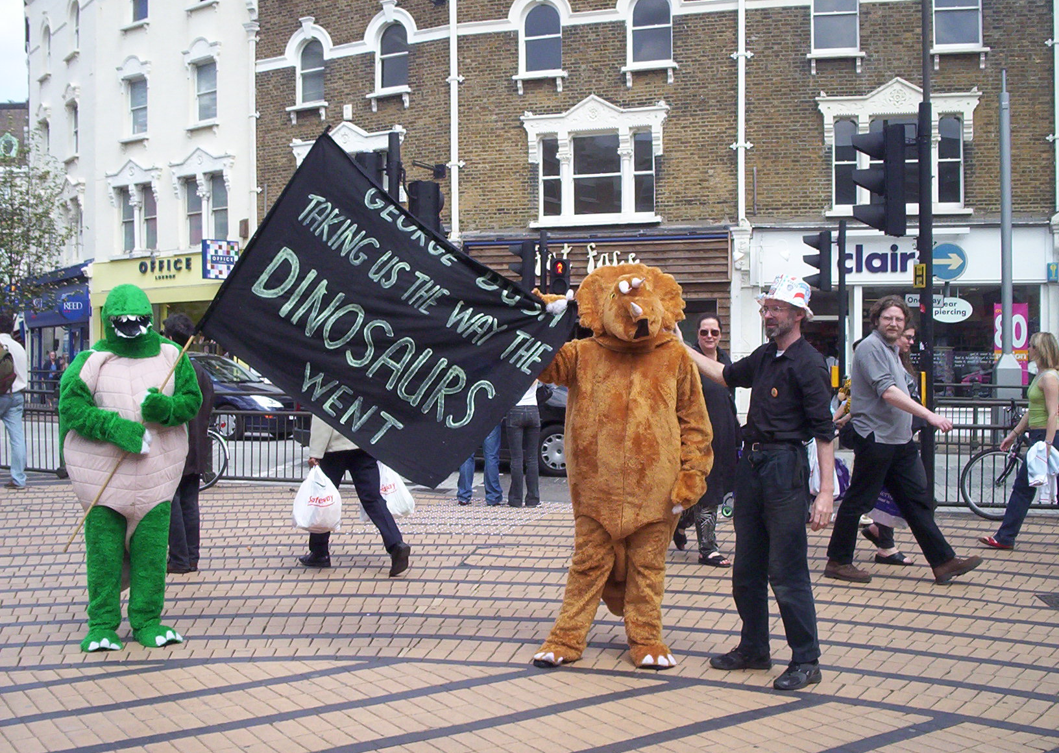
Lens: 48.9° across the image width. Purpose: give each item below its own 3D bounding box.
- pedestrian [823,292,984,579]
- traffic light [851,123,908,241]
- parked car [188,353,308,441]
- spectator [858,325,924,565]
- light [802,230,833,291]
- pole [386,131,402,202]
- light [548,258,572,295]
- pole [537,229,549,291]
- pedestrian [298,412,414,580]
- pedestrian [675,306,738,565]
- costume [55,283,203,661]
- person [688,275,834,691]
[{"bbox_3d":[2.367,0.391,7.398,0.980,1.810,0.580,0,1,12],"label":"pedestrian"},{"bbox_3d":[3.149,-1.772,10.500,0.480,1.020,0.340,0,1,16],"label":"traffic light"},{"bbox_3d":[-5.770,0.310,19.580,3.780,1.420,1.660,0,3,12],"label":"parked car"},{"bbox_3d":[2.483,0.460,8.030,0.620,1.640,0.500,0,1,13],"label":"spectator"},{"bbox_3d":[4.620,-1.860,18.700,0.460,0.990,0.310,0,3,14],"label":"light"},{"bbox_3d":[-1.405,-0.698,12.254,0.130,3.800,0.130,0,1,16],"label":"pole"},{"bbox_3d":[0.520,-1.667,19.800,0.320,0.650,0.300,0,3,7],"label":"light"},{"bbox_3d":[0.249,-0.703,19.258,0.120,3.450,0.120,0,1,16],"label":"pole"},{"bbox_3d":[-1.180,0.447,7.879,0.780,1.720,0.580,1,2,37],"label":"pedestrian"},{"bbox_3d":[1.228,0.432,8.079,0.550,1.710,0.520,-1,2,-30],"label":"pedestrian"},{"bbox_3d":[-2.061,0.449,6.000,0.710,1.810,0.660,-1,3,-25],"label":"costume"},{"bbox_3d":[1.047,0.451,5.248,0.600,1.810,0.640,-1,2,-31],"label":"person"}]

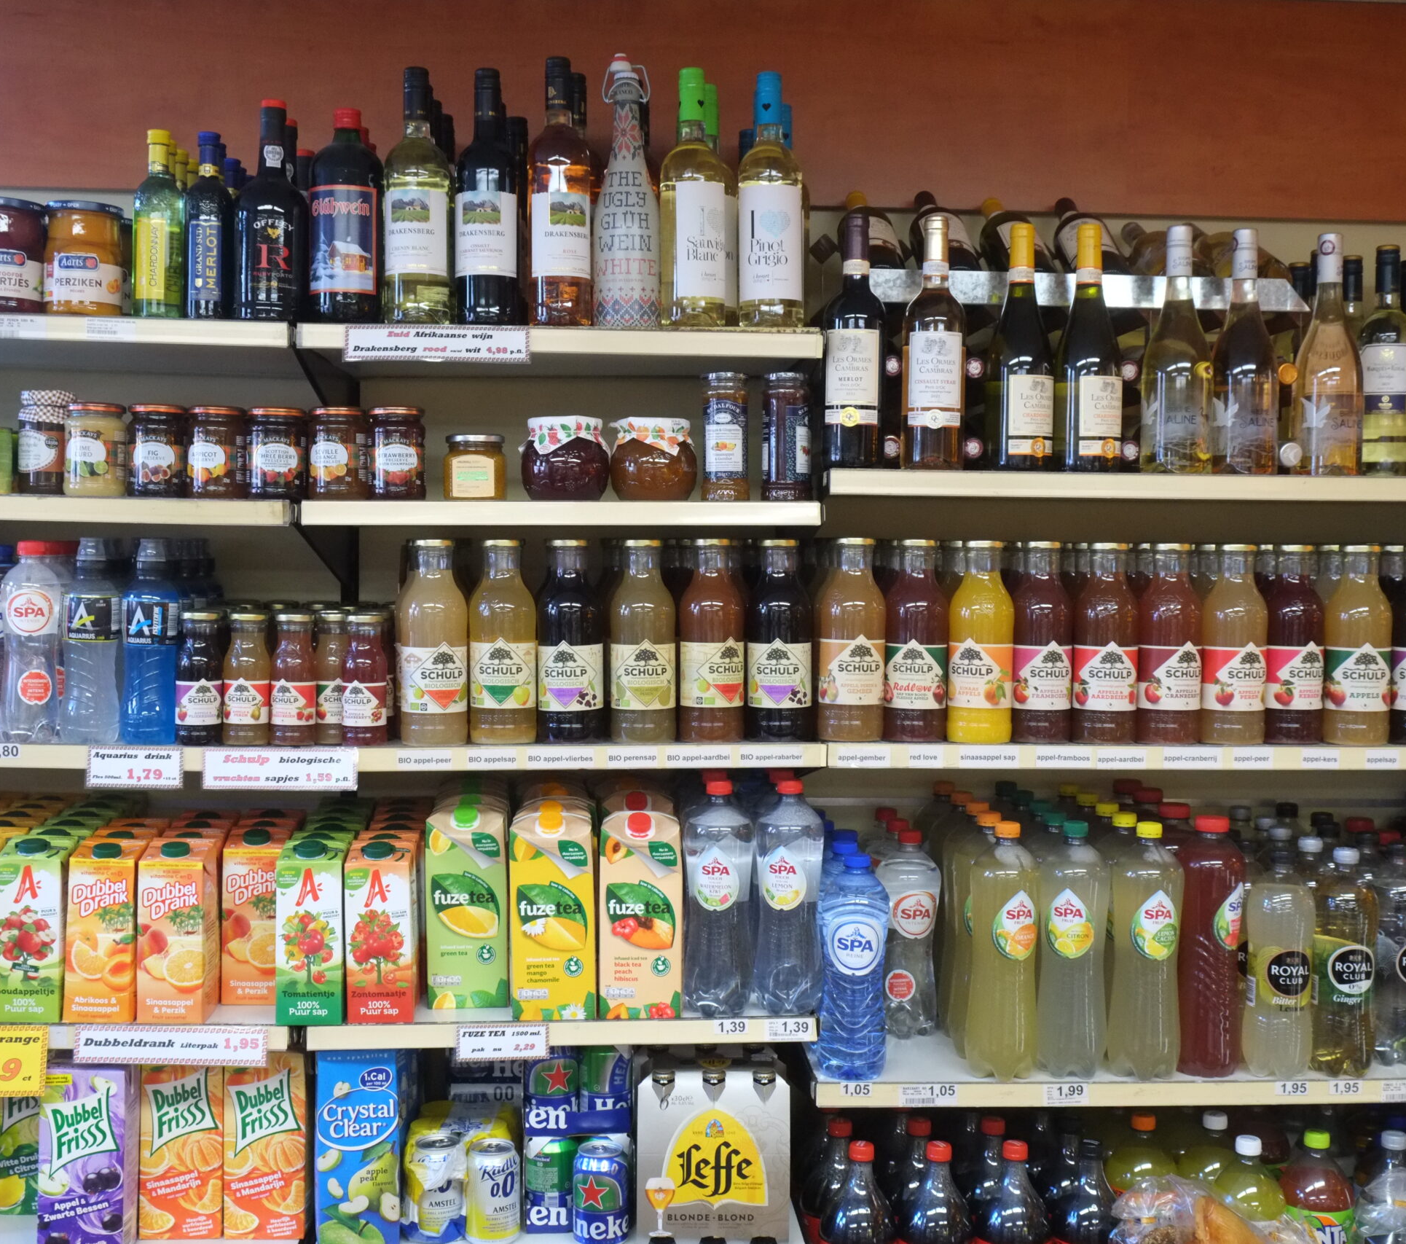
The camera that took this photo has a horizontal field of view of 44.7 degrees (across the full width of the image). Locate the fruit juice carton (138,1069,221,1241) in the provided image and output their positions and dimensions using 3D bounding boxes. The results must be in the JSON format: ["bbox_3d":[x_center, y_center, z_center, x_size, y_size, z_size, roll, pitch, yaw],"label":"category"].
[{"bbox_3d":[-0.631,0.626,2.094,0.098,0.236,0.070,0,3,-4],"label":"fruit juice carton"}]

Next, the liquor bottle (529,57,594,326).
[{"bbox_3d":[-0.172,-0.513,2.068,0.075,0.325,0.075,0,4,-3],"label":"liquor bottle"}]

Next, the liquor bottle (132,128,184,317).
[{"bbox_3d":[-0.637,-0.461,2.002,0.058,0.221,0.058,1,3,6],"label":"liquor bottle"}]

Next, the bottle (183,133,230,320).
[{"bbox_3d":[-0.582,-0.462,2.016,0.053,0.221,0.053,0,3,-3],"label":"bottle"}]

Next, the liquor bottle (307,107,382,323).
[{"bbox_3d":[-0.425,-0.483,2.033,0.087,0.244,0.087,0,3,-12],"label":"liquor bottle"}]

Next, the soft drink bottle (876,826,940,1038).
[{"bbox_3d":[0.262,0.396,2.180,0.080,0.262,0.080,0,3,-1],"label":"soft drink bottle"}]

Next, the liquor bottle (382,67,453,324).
[{"bbox_3d":[-0.339,-0.506,2.034,0.079,0.294,0.079,0,3,-10],"label":"liquor bottle"}]

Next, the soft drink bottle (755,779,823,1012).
[{"bbox_3d":[0.109,0.341,2.140,0.088,0.285,0.088,1,3,13],"label":"soft drink bottle"}]

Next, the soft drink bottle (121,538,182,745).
[{"bbox_3d":[-0.660,0.022,2.040,0.067,0.241,0.067,0,3,-8],"label":"soft drink bottle"}]

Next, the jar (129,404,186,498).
[{"bbox_3d":[-0.633,-0.198,1.985,0.068,0.110,0.068,-1,3,-15],"label":"jar"}]

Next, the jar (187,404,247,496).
[{"bbox_3d":[-0.580,-0.202,2.044,0.068,0.107,0.068,0,3,0],"label":"jar"}]

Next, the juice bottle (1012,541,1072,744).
[{"bbox_3d":[0.404,0.025,2.035,0.077,0.237,0.077,0,3,-9],"label":"juice bottle"}]

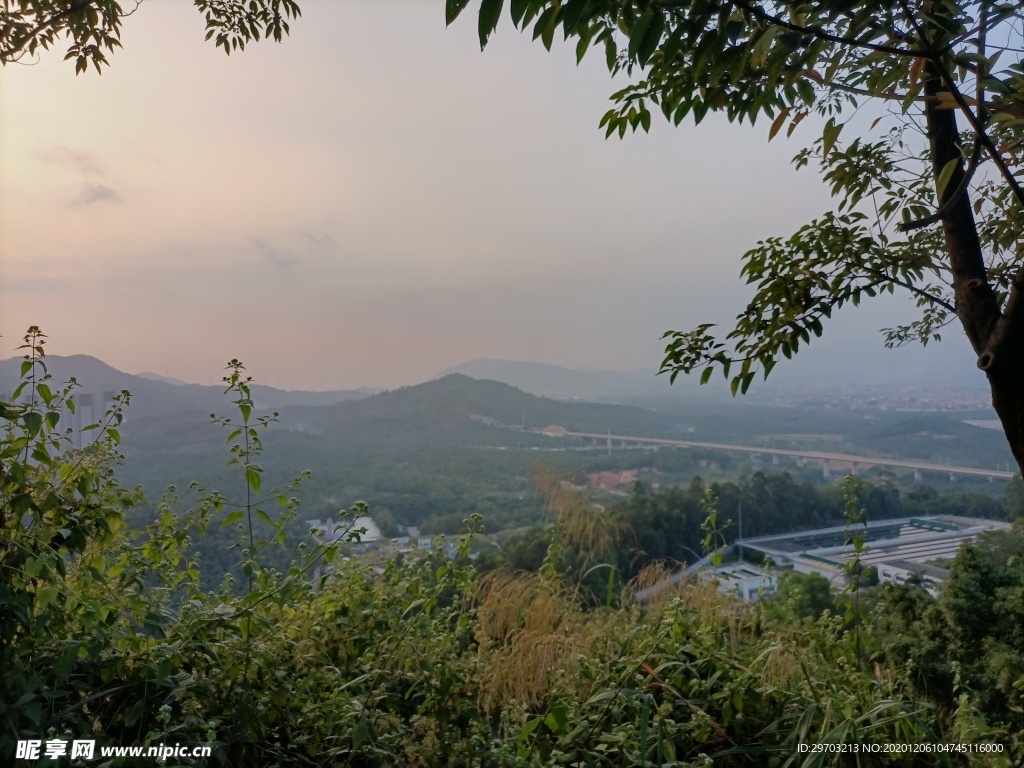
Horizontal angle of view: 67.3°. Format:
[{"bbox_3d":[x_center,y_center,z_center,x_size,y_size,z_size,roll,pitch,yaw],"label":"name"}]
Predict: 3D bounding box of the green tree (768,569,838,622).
[{"bbox_3d":[39.500,29.600,105.000,8.700,7.600,8.400,0,0,0],"label":"green tree"}]

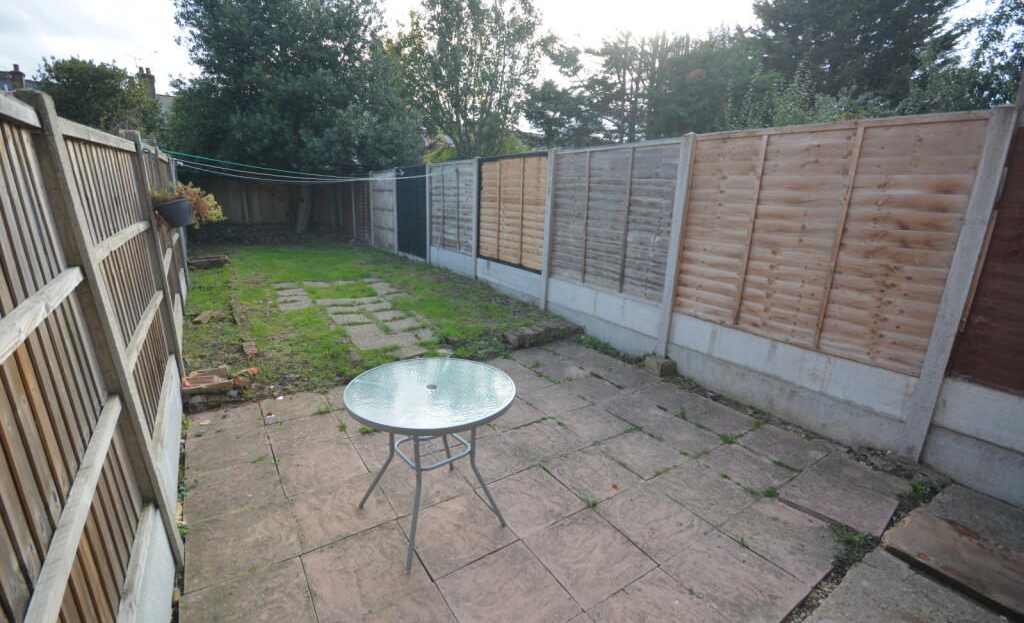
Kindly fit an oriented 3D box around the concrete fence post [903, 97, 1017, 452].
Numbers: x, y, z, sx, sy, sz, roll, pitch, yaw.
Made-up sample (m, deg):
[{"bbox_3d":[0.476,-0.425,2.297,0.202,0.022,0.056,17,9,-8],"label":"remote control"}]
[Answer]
[{"bbox_3d":[2.635,-0.065,2.555,0.120,2.123,0.100,-7,16,-33],"label":"concrete fence post"}]

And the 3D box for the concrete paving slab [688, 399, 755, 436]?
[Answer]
[{"bbox_3d":[1.592,0.856,3.310,0.450,0.050,0.450,-7,16,-33],"label":"concrete paving slab"}]

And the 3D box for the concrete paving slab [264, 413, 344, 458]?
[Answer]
[{"bbox_3d":[-1.389,0.845,2.929,0.445,0.040,0.445,-7,16,-33],"label":"concrete paving slab"}]

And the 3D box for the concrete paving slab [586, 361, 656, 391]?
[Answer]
[{"bbox_3d":[1.085,0.672,4.024,0.450,0.050,0.450,-7,16,-33],"label":"concrete paving slab"}]

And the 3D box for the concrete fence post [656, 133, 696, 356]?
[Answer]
[{"bbox_3d":[1.555,-0.529,4.035,0.110,2.143,0.100,-6,15,-33],"label":"concrete fence post"}]

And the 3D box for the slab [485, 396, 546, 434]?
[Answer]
[{"bbox_3d":[-0.025,0.805,3.293,0.450,0.050,0.450,-7,16,-33],"label":"slab"}]

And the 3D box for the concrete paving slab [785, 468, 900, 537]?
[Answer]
[{"bbox_3d":[1.872,1.081,2.449,0.420,0.040,0.455,-11,19,-44],"label":"concrete paving slab"}]

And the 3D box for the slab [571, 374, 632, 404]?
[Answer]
[{"bbox_3d":[0.752,0.723,3.870,0.450,0.040,0.450,-7,16,-34],"label":"slab"}]

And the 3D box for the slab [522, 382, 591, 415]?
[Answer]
[{"bbox_3d":[0.355,0.748,3.536,0.445,0.040,0.445,-7,16,-33],"label":"slab"}]

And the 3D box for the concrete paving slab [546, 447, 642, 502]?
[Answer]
[{"bbox_3d":[0.489,1.004,2.615,0.450,0.040,0.450,-6,16,-35],"label":"concrete paving slab"}]

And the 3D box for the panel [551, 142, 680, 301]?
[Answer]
[{"bbox_3d":[1.029,-1.000,4.733,0.050,1.549,1.820,-7,16,-33],"label":"panel"}]

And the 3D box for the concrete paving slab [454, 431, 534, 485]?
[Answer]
[{"bbox_3d":[-0.145,0.941,2.689,0.445,0.040,0.445,-7,16,-33],"label":"concrete paving slab"}]

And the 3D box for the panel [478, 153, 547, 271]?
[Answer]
[{"bbox_3d":[0.008,-1.556,6.671,0.050,1.680,1.820,-7,16,-35],"label":"panel"}]

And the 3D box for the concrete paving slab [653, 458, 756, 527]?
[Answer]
[{"bbox_3d":[1.127,1.067,2.518,0.450,0.040,0.450,-6,16,-35],"label":"concrete paving slab"}]

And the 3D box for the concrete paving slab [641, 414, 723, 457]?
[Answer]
[{"bbox_3d":[1.222,0.894,3.047,0.445,0.040,0.445,-7,16,-33],"label":"concrete paving slab"}]

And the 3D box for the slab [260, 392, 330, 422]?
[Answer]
[{"bbox_3d":[-1.650,0.759,3.308,0.450,0.040,0.420,-7,16,-34],"label":"slab"}]

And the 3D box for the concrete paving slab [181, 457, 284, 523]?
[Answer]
[{"bbox_3d":[-1.521,0.978,2.341,0.446,0.050,0.450,-7,16,-33],"label":"concrete paving slab"}]

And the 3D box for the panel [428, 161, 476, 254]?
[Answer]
[{"bbox_3d":[-1.099,-1.897,7.763,0.050,1.549,1.820,-7,16,-33],"label":"panel"}]

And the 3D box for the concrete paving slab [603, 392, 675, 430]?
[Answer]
[{"bbox_3d":[0.990,0.812,3.410,0.425,0.050,0.450,-7,16,-33],"label":"concrete paving slab"}]

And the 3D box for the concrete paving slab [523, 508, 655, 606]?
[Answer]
[{"bbox_3d":[0.349,1.128,1.964,0.447,0.050,0.442,-7,16,-33],"label":"concrete paving slab"}]

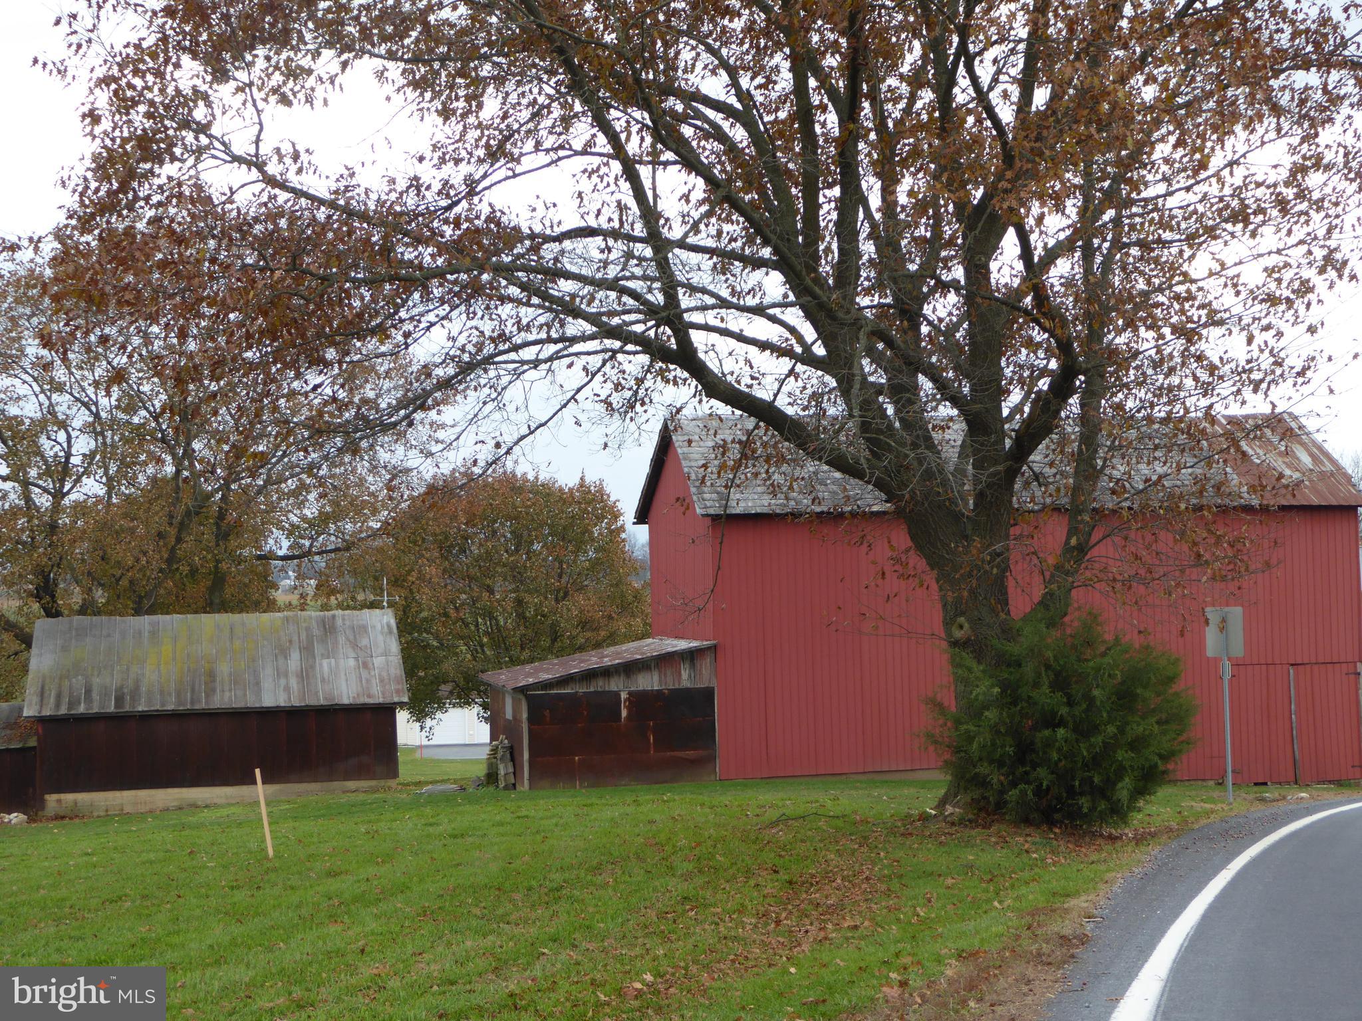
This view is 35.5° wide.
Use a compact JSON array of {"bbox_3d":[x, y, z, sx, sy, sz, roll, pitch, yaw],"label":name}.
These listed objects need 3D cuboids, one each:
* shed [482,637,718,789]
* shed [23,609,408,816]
[{"bbox_3d":[-1.738,3.943,42.517,3.850,2.640,5.800,-1,-2,-12],"label":"shed"},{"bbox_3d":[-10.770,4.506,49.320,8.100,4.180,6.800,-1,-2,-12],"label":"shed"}]

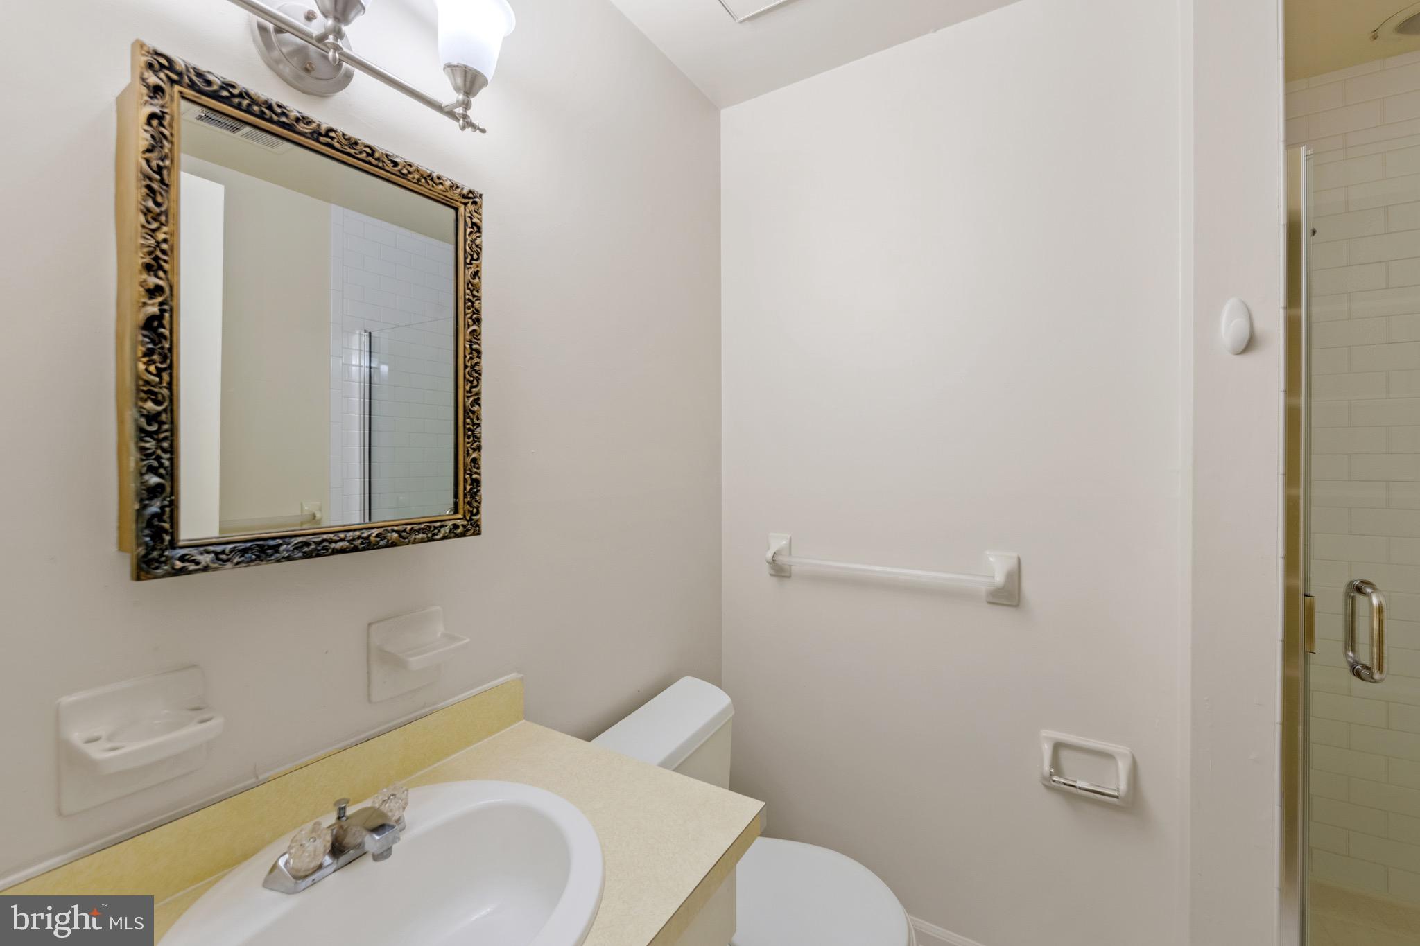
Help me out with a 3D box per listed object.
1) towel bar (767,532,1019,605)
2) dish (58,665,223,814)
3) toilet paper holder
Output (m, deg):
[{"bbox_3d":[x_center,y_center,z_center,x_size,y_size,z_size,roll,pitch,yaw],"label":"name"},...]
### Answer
[{"bbox_3d":[0.459,0.262,1.516,0.678,0.130,0.077,1,1,31],"label":"towel bar"},{"bbox_3d":[-0.631,0.307,0.622,0.088,0.125,0.123,1,1,31],"label":"dish"},{"bbox_3d":[0.869,0.699,1.276,0.175,0.131,0.075,1,1,31],"label":"toilet paper holder"}]

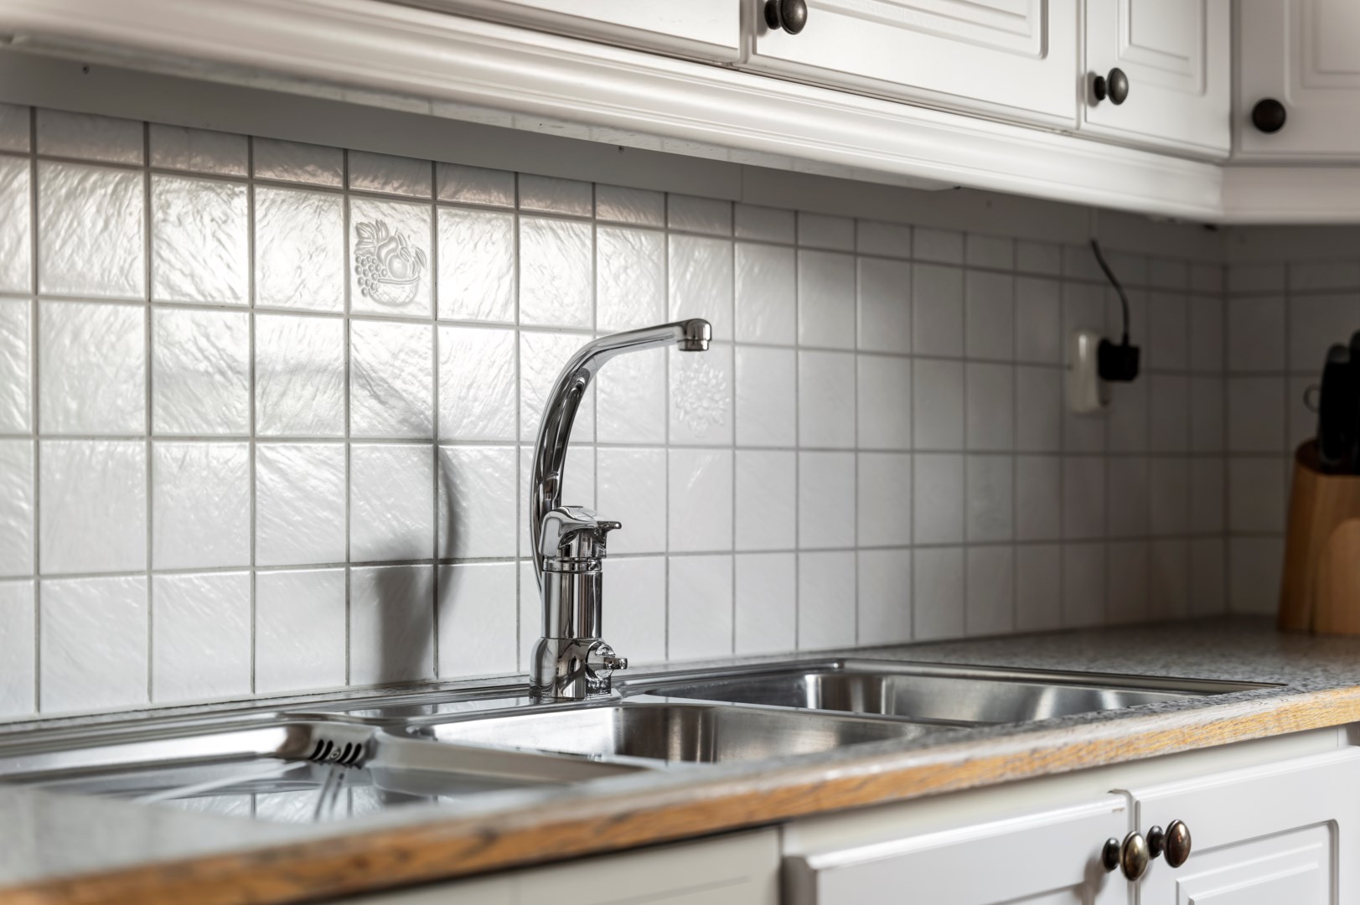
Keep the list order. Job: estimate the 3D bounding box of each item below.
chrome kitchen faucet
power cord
[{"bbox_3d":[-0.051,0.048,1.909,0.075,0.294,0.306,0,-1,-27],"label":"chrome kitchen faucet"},{"bbox_3d":[0.502,-0.168,2.838,0.064,0.171,0.042,-1,-1,41],"label":"power cord"}]

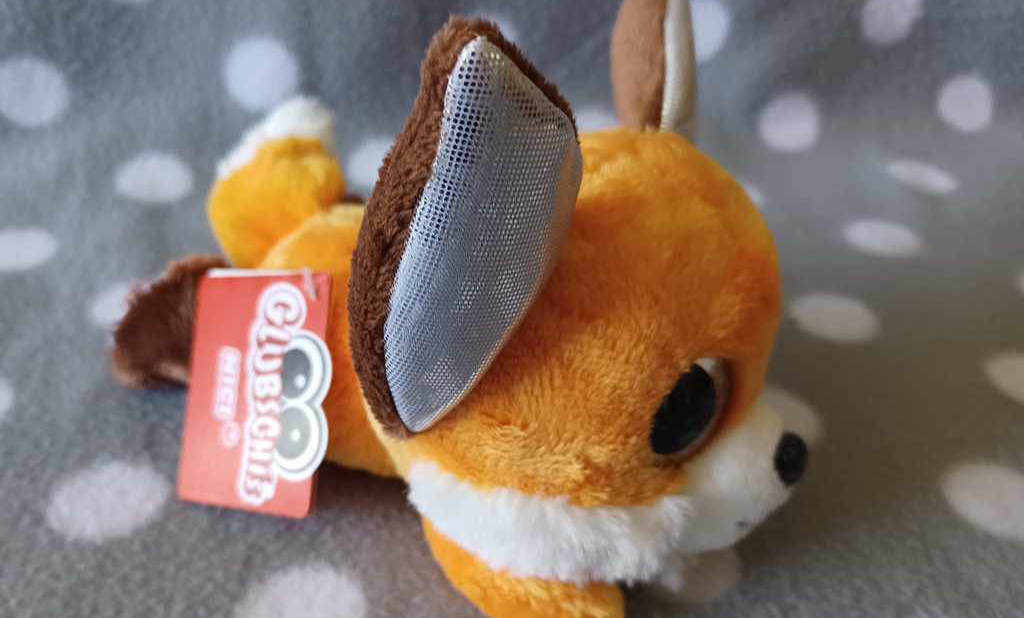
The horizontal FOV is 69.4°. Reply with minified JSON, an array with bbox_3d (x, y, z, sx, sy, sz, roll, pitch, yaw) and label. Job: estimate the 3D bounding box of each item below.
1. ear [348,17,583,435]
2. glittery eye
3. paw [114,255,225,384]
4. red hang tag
[{"bbox_3d":[-0.009,-0.015,0.132,0.017,0.075,0.037,31,31,32],"label":"ear"},{"bbox_3d":[0.035,0.020,0.147,0.021,0.022,0.008,-17,28,-25],"label":"glittery eye"},{"bbox_3d":[-0.117,0.004,0.256,0.036,0.035,0.033,8,33,13],"label":"paw"},{"bbox_3d":[-0.071,0.022,0.203,0.042,0.064,0.004,1,-6,16],"label":"red hang tag"}]

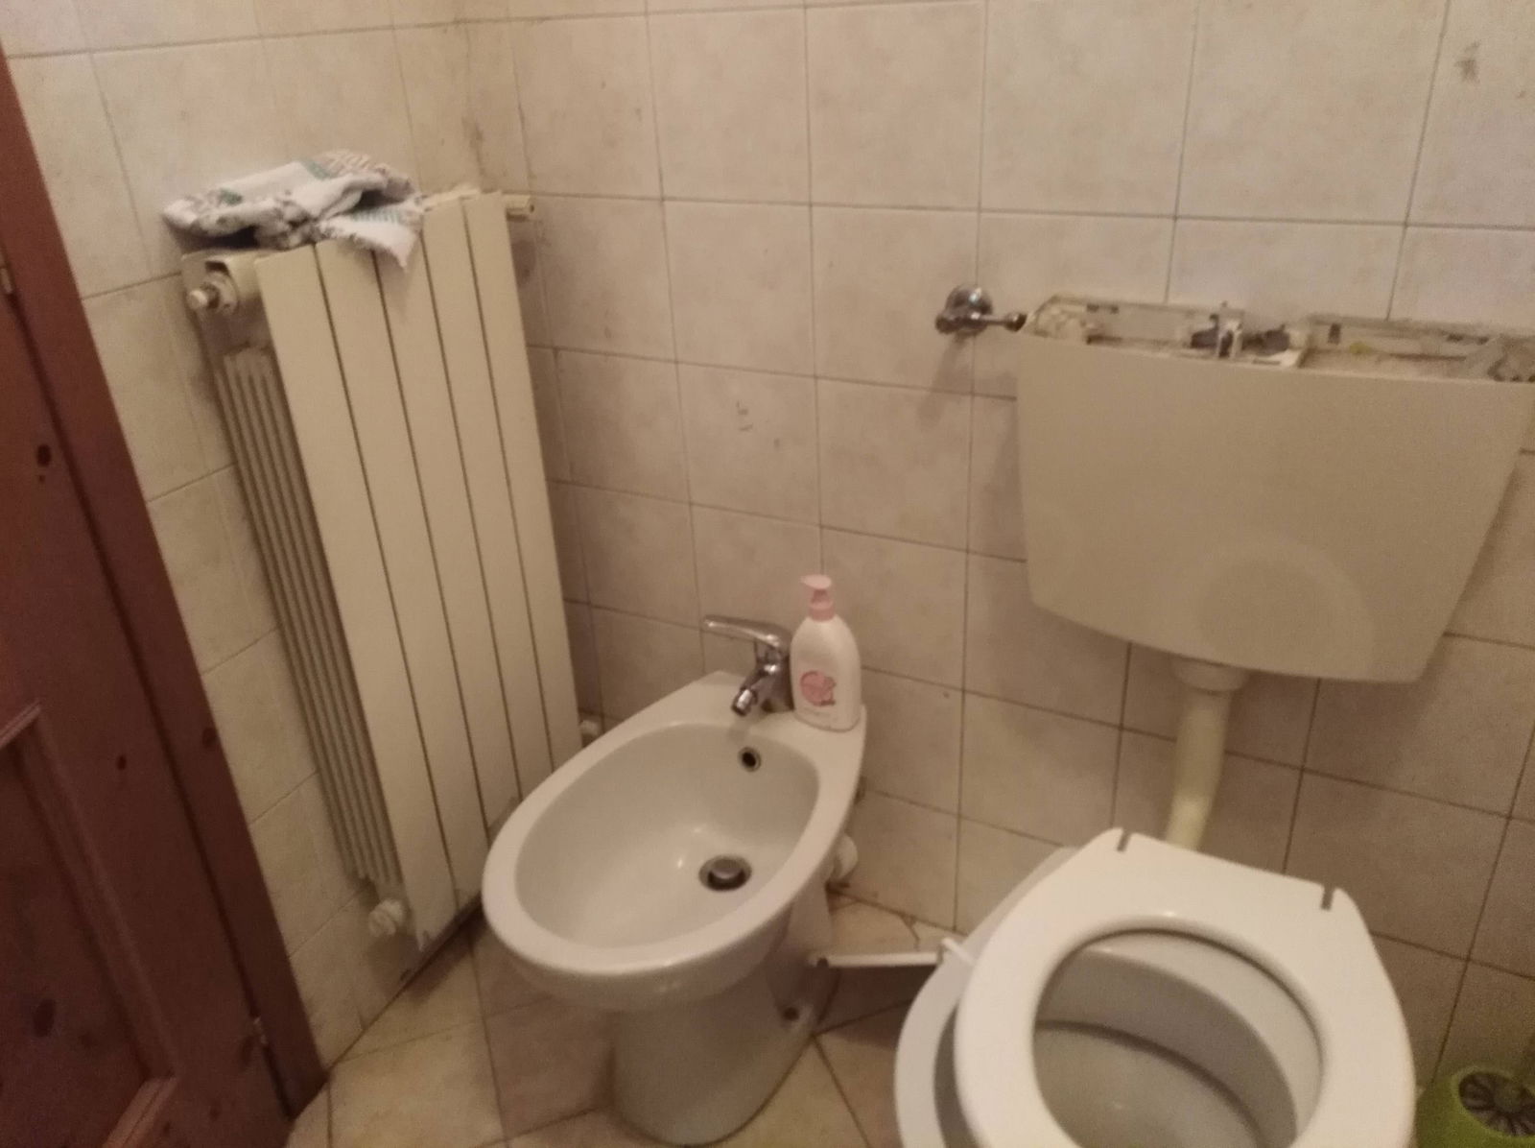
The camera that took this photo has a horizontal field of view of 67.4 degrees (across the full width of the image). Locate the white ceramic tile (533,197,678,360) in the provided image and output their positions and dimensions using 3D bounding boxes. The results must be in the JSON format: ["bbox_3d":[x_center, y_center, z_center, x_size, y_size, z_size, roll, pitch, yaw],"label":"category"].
[{"bbox_3d":[-0.208,-0.387,1.505,0.200,0.200,0.010,11,30,27],"label":"white ceramic tile"}]

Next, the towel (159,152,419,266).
[{"bbox_3d":[-0.464,-0.363,1.187,0.125,0.110,0.310,10,29,24],"label":"towel"}]

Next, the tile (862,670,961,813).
[{"bbox_3d":[0.175,0.223,1.581,0.199,0.199,0.012,11,30,27],"label":"tile"}]

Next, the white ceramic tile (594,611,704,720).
[{"bbox_3d":[-0.178,0.155,1.774,0.200,0.200,0.010,11,30,27],"label":"white ceramic tile"}]

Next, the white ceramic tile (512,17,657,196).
[{"bbox_3d":[-0.217,-0.564,1.401,0.199,0.199,0.012,11,30,27],"label":"white ceramic tile"}]

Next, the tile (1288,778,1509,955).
[{"bbox_3d":[0.704,0.329,1.313,0.200,0.200,0.010,11,30,27],"label":"tile"}]

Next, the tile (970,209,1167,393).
[{"bbox_3d":[0.321,-0.279,1.222,0.199,0.199,0.012,11,30,27],"label":"tile"}]

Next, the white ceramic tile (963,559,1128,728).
[{"bbox_3d":[0.341,0.079,1.401,0.199,0.199,0.012,11,30,27],"label":"white ceramic tile"}]

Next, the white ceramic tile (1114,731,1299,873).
[{"bbox_3d":[0.526,0.293,1.401,0.199,0.199,0.012,11,30,27],"label":"white ceramic tile"}]

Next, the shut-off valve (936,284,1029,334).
[{"bbox_3d":[0.228,-0.278,1.239,0.105,0.053,0.075,11,30,27],"label":"shut-off valve"}]

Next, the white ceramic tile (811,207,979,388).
[{"bbox_3d":[0.145,-0.315,1.313,0.200,0.200,0.010,11,30,27],"label":"white ceramic tile"}]

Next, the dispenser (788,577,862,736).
[{"bbox_3d":[0.071,0.095,1.414,0.078,0.190,0.050,15,32,32],"label":"dispenser"}]

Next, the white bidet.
[{"bbox_3d":[-0.079,0.444,1.407,0.369,0.401,0.539,11,30,27],"label":"white bidet"}]

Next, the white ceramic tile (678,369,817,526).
[{"bbox_3d":[-0.021,-0.171,1.493,0.200,0.200,0.010,11,30,27],"label":"white ceramic tile"}]

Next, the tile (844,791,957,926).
[{"bbox_3d":[0.186,0.406,1.683,0.200,0.200,0.010,11,30,27],"label":"tile"}]

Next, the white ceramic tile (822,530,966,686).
[{"bbox_3d":[0.165,0.044,1.493,0.200,0.200,0.010,11,30,27],"label":"white ceramic tile"}]

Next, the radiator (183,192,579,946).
[{"bbox_3d":[-0.420,-0.005,1.441,0.095,0.860,0.395,9,29,23],"label":"radiator"}]

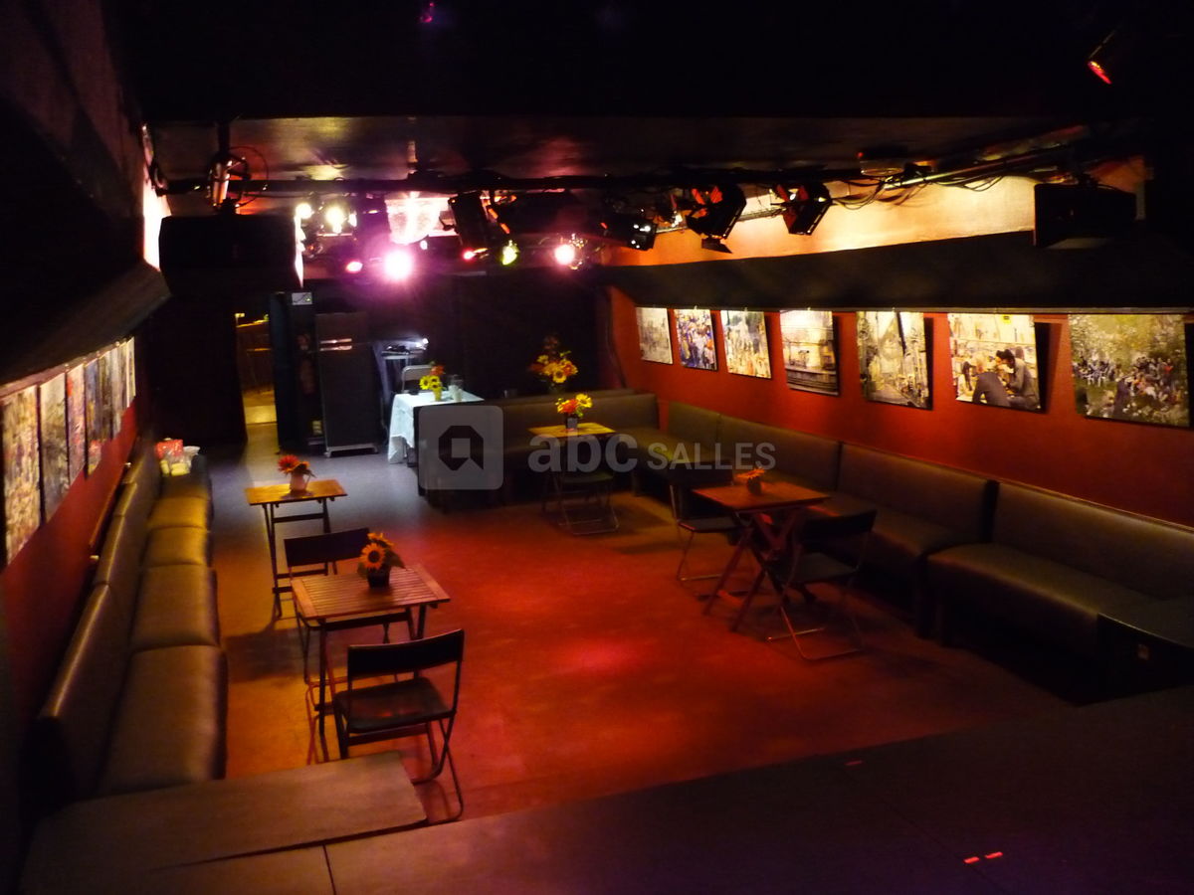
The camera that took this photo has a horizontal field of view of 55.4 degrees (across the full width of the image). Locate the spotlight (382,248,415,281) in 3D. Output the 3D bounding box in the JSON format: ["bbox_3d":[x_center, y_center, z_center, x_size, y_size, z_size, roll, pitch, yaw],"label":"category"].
[{"bbox_3d":[-1.627,-1.510,9.373,0.250,0.270,0.270,-4,9,-9],"label":"spotlight"}]

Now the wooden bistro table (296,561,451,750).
[{"bbox_3d":[-0.965,0.962,4.915,0.577,0.717,0.584,-6,10,-20],"label":"wooden bistro table"}]

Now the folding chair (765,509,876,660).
[{"bbox_3d":[1.224,0.712,6.285,0.440,0.785,0.510,-6,9,-19],"label":"folding chair"}]

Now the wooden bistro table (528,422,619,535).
[{"bbox_3d":[-0.213,0.203,10.114,0.650,0.725,0.670,-5,9,-18],"label":"wooden bistro table"}]

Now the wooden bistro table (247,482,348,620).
[{"bbox_3d":[-1.885,0.633,7.227,0.577,0.717,0.584,-5,10,-19],"label":"wooden bistro table"}]

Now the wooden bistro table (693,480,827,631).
[{"bbox_3d":[0.998,0.657,6.909,0.630,0.730,0.650,-5,9,-18],"label":"wooden bistro table"}]

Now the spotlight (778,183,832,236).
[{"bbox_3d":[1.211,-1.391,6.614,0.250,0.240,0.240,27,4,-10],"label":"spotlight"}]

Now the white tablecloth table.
[{"bbox_3d":[-1.779,-0.163,12.940,0.880,0.780,1.550,-5,9,-17],"label":"white tablecloth table"}]

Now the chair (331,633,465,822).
[{"bbox_3d":[-0.761,1.025,4.325,0.440,0.760,0.460,-5,9,-19],"label":"chair"}]

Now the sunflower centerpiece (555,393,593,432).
[{"bbox_3d":[-0.212,-0.314,10.027,0.290,0.320,0.250,-5,9,-17],"label":"sunflower centerpiece"}]

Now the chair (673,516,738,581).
[{"bbox_3d":[0.789,0.532,7.639,0.440,0.785,0.510,-5,9,-13],"label":"chair"}]

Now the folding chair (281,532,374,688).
[{"bbox_3d":[-1.323,0.885,5.921,0.440,0.785,0.510,-6,9,-20],"label":"folding chair"}]

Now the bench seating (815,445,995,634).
[{"bbox_3d":[1.729,0.491,6.968,0.570,0.790,1.670,-5,9,-19],"label":"bench seating"}]

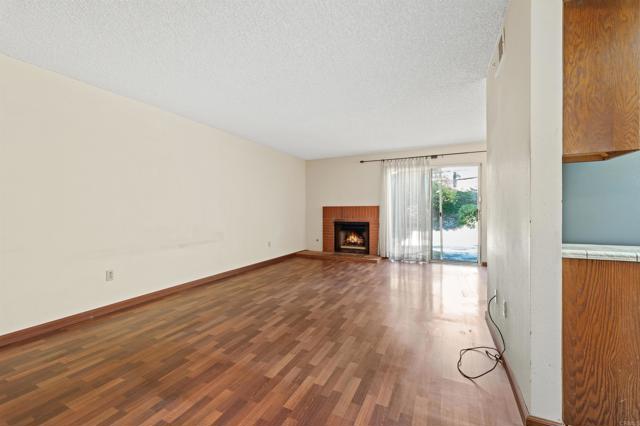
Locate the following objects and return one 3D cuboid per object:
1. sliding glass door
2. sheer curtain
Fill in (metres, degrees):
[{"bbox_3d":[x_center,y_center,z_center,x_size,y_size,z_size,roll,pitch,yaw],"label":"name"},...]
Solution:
[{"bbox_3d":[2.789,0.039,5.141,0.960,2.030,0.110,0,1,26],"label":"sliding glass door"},{"bbox_3d":[1.848,-0.055,5.446,1.080,2.220,0.130,0,1,26],"label":"sheer curtain"}]

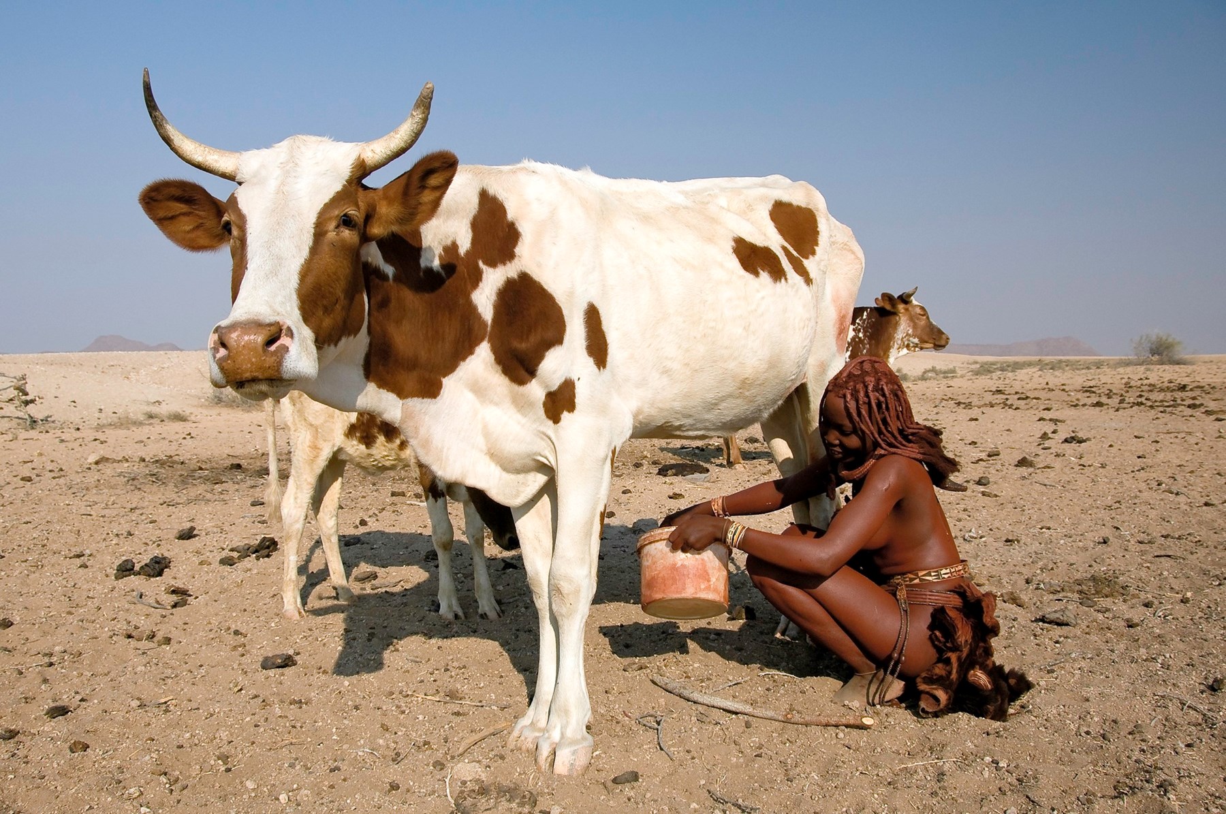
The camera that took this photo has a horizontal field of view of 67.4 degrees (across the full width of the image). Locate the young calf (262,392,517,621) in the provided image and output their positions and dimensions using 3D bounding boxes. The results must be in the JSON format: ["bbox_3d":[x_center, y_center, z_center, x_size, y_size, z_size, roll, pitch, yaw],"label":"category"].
[{"bbox_3d":[-0.755,0.288,3.145,0.880,0.860,0.300,1,3,10],"label":"young calf"}]

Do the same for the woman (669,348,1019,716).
[{"bbox_3d":[0.610,0.309,2.444,0.920,0.900,0.500,1,3,9],"label":"woman"}]

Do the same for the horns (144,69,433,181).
[{"bbox_3d":[-0.558,-0.484,1.580,0.490,0.180,0.130,0,3,0],"label":"horns"}]

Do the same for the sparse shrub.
[{"bbox_3d":[33.946,-3.597,57.000,3.400,2.000,3.100,0,3,0],"label":"sparse shrub"}]

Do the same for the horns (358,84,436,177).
[{"bbox_3d":[-0.375,-0.479,1.580,0.130,0.155,0.090,0,3,0],"label":"horns"}]

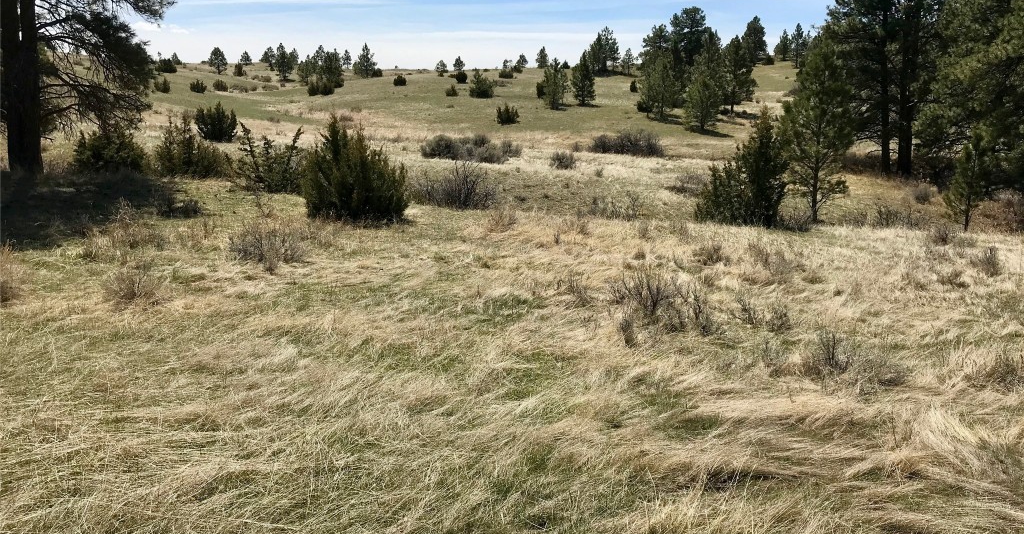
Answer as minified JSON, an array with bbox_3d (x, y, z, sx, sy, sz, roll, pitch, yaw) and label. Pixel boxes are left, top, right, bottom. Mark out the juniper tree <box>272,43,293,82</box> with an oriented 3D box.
[{"bbox_3d":[-23.143,-20.613,83.526,2.017,3.722,1.916,0,12,0],"label":"juniper tree"}]

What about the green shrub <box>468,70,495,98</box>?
[{"bbox_3d":[-2.086,-12.974,58.581,1.980,1.933,1.881,0,12,0],"label":"green shrub"}]

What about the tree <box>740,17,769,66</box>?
[{"bbox_3d":[24.886,-23.228,85.003,2.873,4.956,2.730,0,12,0],"label":"tree"}]

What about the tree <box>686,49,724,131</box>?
[{"bbox_3d":[10.054,-9.149,43.039,1.975,4.167,1.876,0,12,0],"label":"tree"}]

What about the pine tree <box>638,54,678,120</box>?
[{"bbox_3d":[8.296,-10.205,46.903,2.265,3.652,2.152,0,12,0],"label":"pine tree"}]

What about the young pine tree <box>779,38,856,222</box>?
[{"bbox_3d":[6.197,-2.745,16.801,1.582,3.686,1.503,0,12,0],"label":"young pine tree"}]

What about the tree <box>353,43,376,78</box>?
[{"bbox_3d":[-15.904,-22.257,89.309,2.588,3.559,2.458,0,12,0],"label":"tree"}]

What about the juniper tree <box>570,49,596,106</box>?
[{"bbox_3d":[5.525,-14.642,64.000,1.969,4.242,1.969,1,13,5],"label":"juniper tree"}]

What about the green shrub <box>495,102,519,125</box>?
[{"bbox_3d":[-0.319,-8.895,48.000,1.363,1.364,1.295,0,12,0],"label":"green shrub"}]

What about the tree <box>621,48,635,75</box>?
[{"bbox_3d":[14.641,-26.050,105.000,1.739,3.480,1.739,2,13,8],"label":"tree"}]

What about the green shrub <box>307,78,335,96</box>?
[{"bbox_3d":[-15.259,-14.382,66.000,2.186,1.406,1.858,-3,13,-12],"label":"green shrub"}]

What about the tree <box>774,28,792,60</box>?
[{"bbox_3d":[32.651,-26.630,99.613,2.165,3.722,2.056,0,12,0],"label":"tree"}]

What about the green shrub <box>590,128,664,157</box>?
[{"bbox_3d":[4.462,-4.810,32.000,2.802,1.136,1.681,2,13,8],"label":"green shrub"}]

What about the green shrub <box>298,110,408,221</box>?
[{"bbox_3d":[-2.605,-1.646,13.700,1.751,1.751,1.576,-2,13,-10],"label":"green shrub"}]

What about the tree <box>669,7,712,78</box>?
[{"bbox_3d":[18.858,-23.851,88.000,4.373,7.291,4.154,3,13,11],"label":"tree"}]

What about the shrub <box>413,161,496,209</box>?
[{"bbox_3d":[-1.111,-1.574,16.000,1.590,0.909,1.272,-1,13,-4],"label":"shrub"}]

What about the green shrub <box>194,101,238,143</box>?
[{"bbox_3d":[-12.130,-5.931,34.000,1.770,1.690,1.593,-4,13,-19],"label":"green shrub"}]

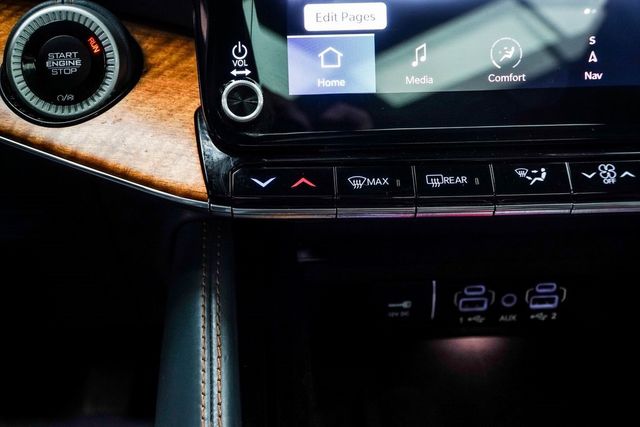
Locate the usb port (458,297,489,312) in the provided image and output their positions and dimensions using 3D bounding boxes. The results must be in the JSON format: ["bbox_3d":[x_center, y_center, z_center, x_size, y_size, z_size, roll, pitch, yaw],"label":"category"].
[{"bbox_3d":[0.085,0.049,0.447,0.016,0.008,0.010,-2,30,-2],"label":"usb port"}]

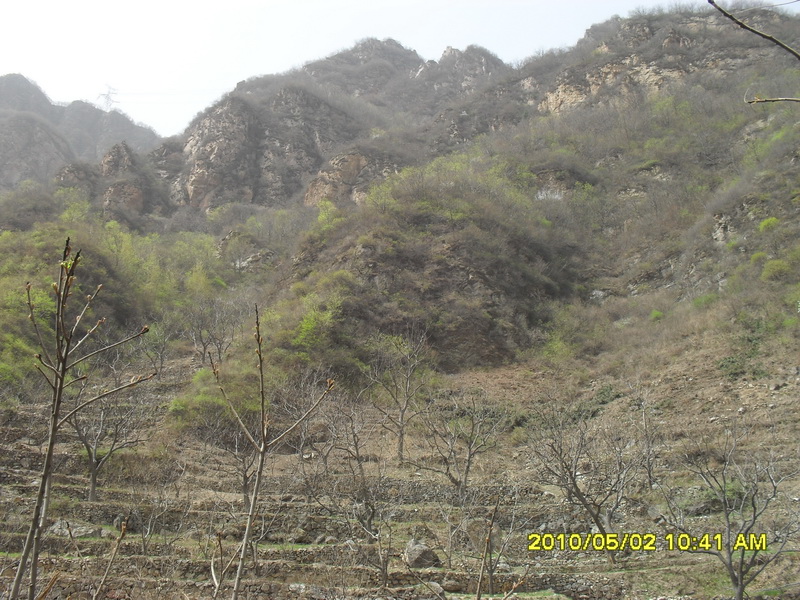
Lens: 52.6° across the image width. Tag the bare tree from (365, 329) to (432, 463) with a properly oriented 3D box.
[{"bbox_3d":[-0.083,5.424,45.000,3.670,7.310,3.380,0,-7,0],"label":"bare tree"}]

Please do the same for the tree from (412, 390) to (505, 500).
[{"bbox_3d":[2.843,7.047,40.000,4.510,5.230,4.150,0,-7,0],"label":"tree"}]

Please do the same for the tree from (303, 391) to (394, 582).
[{"bbox_3d":[-1.779,6.712,28.500,3.210,6.630,2.960,0,-7,0],"label":"tree"}]

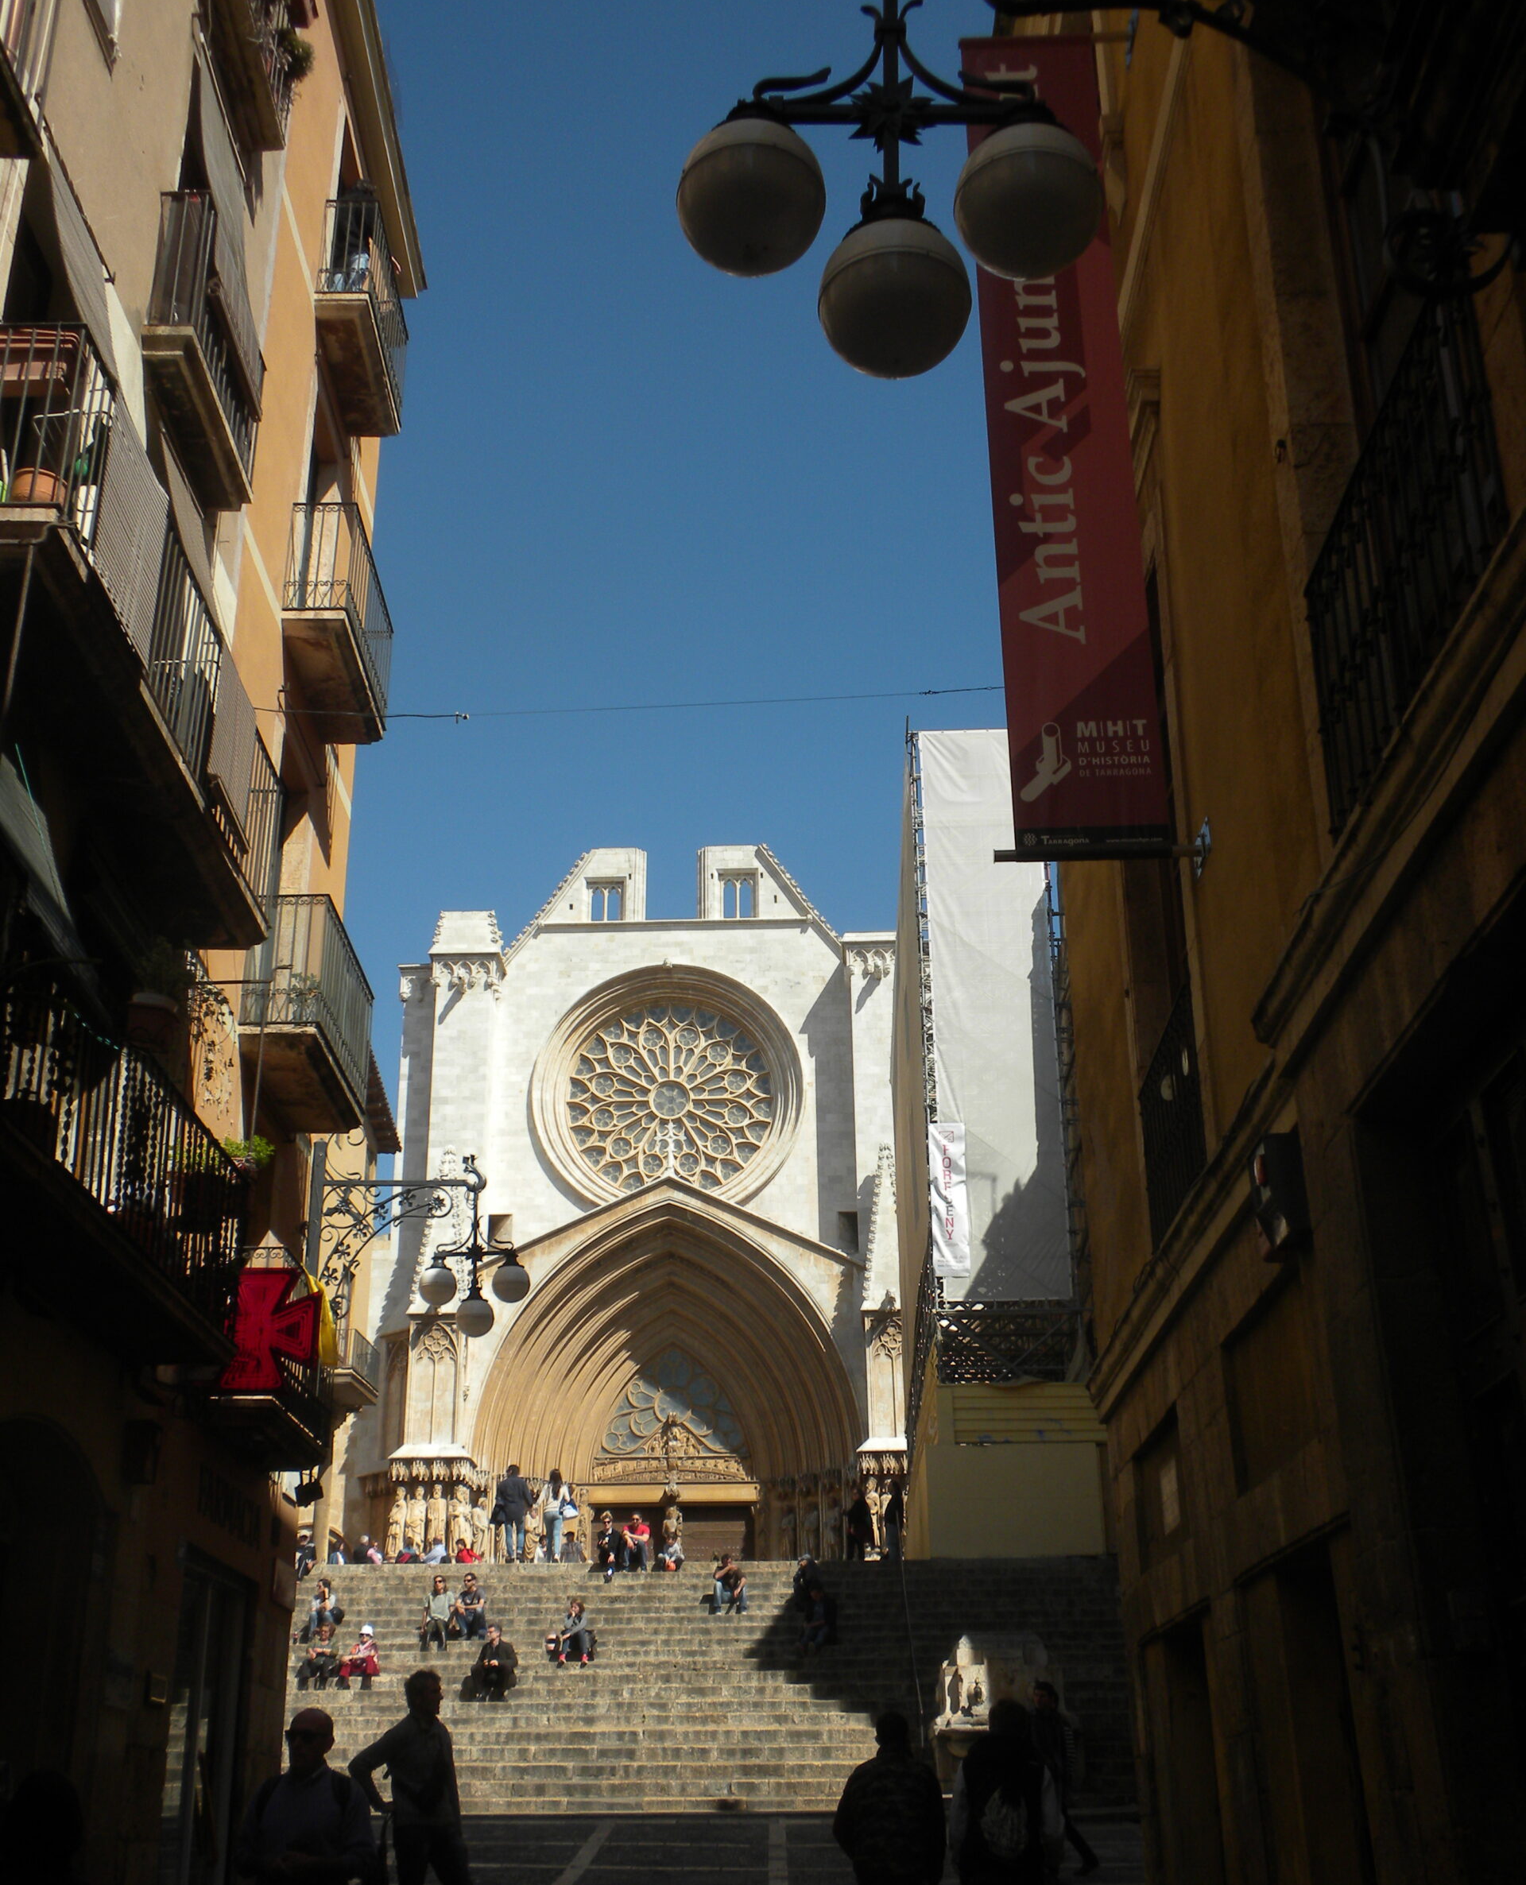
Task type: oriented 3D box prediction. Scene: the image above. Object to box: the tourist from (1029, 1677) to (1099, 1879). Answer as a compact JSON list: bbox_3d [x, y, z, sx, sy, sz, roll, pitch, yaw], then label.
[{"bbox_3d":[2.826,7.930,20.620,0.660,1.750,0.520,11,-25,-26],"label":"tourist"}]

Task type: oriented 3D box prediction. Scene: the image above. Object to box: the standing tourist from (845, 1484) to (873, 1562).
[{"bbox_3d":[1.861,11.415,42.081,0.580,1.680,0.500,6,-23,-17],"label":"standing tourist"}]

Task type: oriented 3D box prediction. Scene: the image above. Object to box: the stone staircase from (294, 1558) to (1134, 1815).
[{"bbox_3d":[-0.833,10.996,33.040,16.000,4.261,11.900,-1,-22,0],"label":"stone staircase"}]

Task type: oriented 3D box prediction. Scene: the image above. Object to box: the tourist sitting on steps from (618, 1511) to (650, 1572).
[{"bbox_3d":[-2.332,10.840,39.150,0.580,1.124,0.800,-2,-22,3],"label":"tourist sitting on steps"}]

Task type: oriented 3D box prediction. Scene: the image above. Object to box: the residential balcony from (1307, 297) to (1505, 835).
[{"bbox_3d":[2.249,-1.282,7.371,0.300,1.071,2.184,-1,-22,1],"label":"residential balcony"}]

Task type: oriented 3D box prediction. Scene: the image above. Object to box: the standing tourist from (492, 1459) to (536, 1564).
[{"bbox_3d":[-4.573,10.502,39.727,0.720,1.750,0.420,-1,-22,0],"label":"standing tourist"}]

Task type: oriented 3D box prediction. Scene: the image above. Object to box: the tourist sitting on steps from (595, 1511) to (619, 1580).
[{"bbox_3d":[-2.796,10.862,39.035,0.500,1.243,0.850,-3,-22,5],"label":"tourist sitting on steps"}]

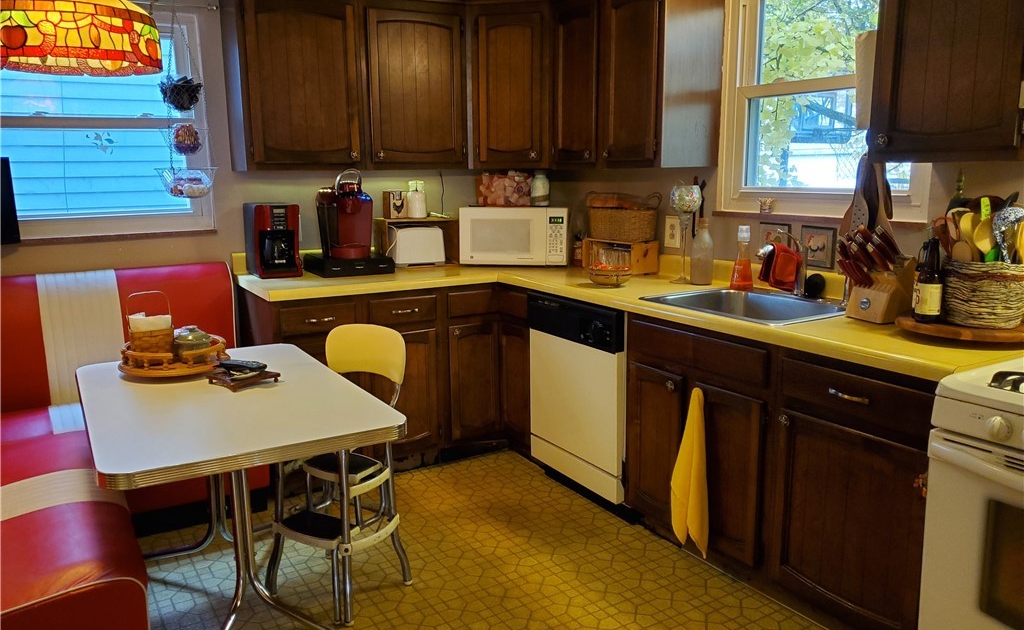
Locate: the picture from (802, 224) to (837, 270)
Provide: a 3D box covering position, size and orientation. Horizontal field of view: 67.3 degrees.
[{"bbox_3d":[1.111,-0.245,2.788,0.020,0.145,0.137,-7,12,-31],"label":"picture"}]

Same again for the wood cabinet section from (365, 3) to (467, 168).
[{"bbox_3d":[-0.517,-1.081,3.694,0.535,0.750,0.320,-7,13,-31],"label":"wood cabinet section"}]

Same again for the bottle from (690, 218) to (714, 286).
[{"bbox_3d":[0.758,-0.250,3.076,0.085,0.255,0.085,-1,11,0],"label":"bottle"}]

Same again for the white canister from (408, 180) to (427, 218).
[{"bbox_3d":[-0.472,-0.576,3.805,0.098,0.188,0.098,0,10,0],"label":"white canister"}]

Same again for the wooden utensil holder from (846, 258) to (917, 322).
[{"bbox_3d":[1.137,-0.085,2.352,0.185,0.187,0.125,-7,12,-31],"label":"wooden utensil holder"}]

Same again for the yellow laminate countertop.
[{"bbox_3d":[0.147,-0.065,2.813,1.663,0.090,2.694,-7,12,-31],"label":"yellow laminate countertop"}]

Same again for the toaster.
[{"bbox_3d":[-0.475,-0.343,3.845,0.250,0.185,0.160,-4,11,-17],"label":"toaster"}]

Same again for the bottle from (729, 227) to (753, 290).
[{"bbox_3d":[0.883,-0.214,2.936,0.080,0.232,0.080,-7,12,-31],"label":"bottle"}]

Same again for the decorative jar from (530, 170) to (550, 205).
[{"bbox_3d":[0.145,-0.646,3.927,0.091,0.179,0.091,0,10,0],"label":"decorative jar"}]

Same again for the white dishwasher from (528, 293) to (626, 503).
[{"bbox_3d":[0.494,0.302,3.307,0.600,0.795,0.600,-7,12,-31],"label":"white dishwasher"}]

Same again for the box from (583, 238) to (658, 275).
[{"bbox_3d":[0.509,-0.282,3.601,0.164,0.145,0.364,-7,12,-31],"label":"box"}]

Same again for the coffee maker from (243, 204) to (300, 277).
[{"bbox_3d":[-1.088,-0.344,3.502,0.180,0.330,0.235,-7,12,-29],"label":"coffee maker"}]

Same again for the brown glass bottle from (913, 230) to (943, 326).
[{"bbox_3d":[1.138,-0.100,2.091,0.066,0.240,0.066,-7,12,-31],"label":"brown glass bottle"}]

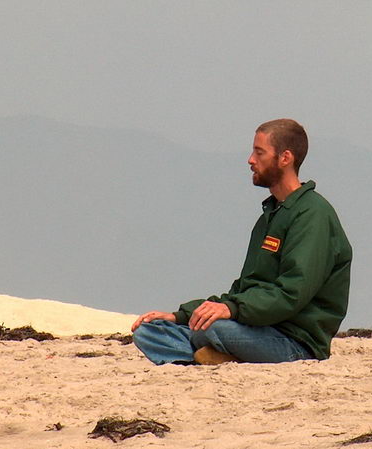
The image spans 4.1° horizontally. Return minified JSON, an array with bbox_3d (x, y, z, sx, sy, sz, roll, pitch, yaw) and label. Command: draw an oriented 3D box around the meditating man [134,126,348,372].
[{"bbox_3d":[0.251,0.060,18.600,0.730,0.885,0.710,0,-1,-21],"label":"meditating man"}]

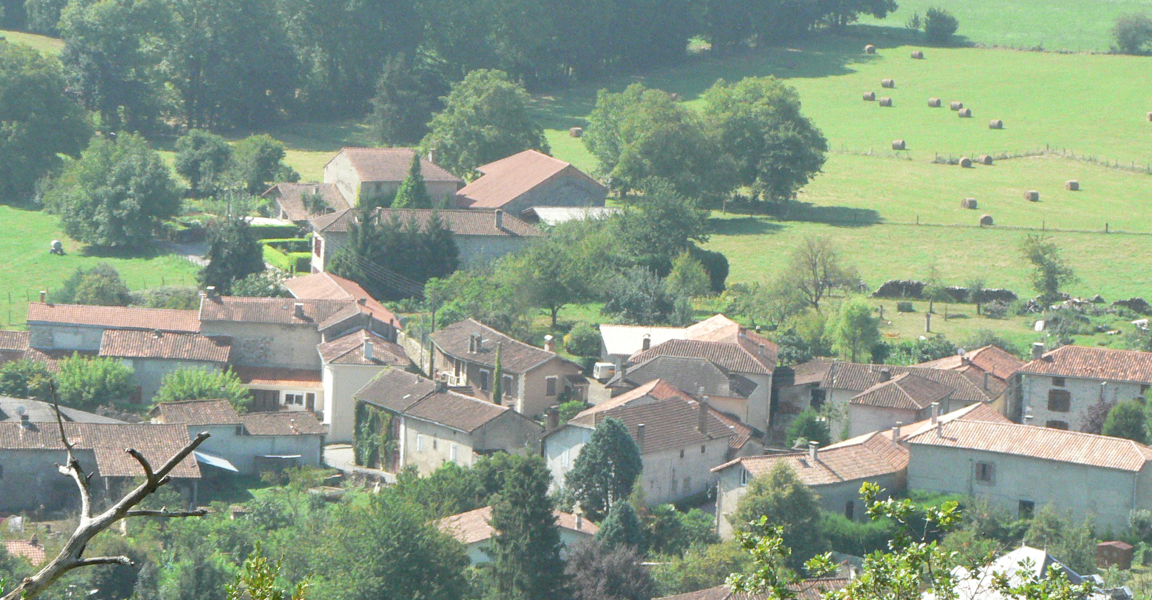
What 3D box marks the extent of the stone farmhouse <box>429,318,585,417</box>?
[{"bbox_3d":[-6.630,7.000,627.260,8.200,6.500,21.000,-2,9,-28],"label":"stone farmhouse"}]

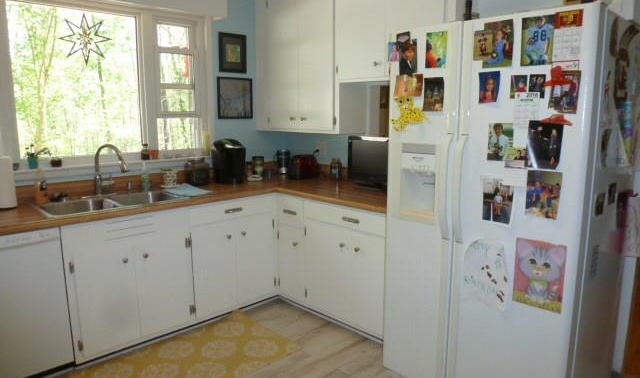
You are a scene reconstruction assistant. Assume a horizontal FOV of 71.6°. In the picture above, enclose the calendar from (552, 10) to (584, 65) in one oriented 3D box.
[{"bbox_3d":[0.868,-0.535,1.555,0.010,0.168,0.089,-9,13,-42],"label":"calendar"}]

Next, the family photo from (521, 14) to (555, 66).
[{"bbox_3d":[0.819,-0.557,1.675,0.010,0.178,0.123,-9,13,-44],"label":"family photo"}]

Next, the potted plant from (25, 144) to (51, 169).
[{"bbox_3d":[-1.789,-0.206,2.813,0.150,0.155,0.095,-9,13,-44],"label":"potted plant"}]

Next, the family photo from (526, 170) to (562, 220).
[{"bbox_3d":[0.872,0.022,1.735,0.008,0.178,0.125,-9,13,-43],"label":"family photo"}]

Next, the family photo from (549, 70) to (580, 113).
[{"bbox_3d":[0.897,-0.359,1.629,0.010,0.150,0.102,-9,18,-44],"label":"family photo"}]

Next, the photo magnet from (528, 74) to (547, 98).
[{"bbox_3d":[0.826,-0.389,1.686,0.059,0.087,0.006,9,13,44],"label":"photo magnet"}]

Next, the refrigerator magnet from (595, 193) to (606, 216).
[{"bbox_3d":[1.131,0.063,1.789,0.095,0.090,0.008,-9,13,-43],"label":"refrigerator magnet"}]

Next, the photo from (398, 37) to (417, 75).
[{"bbox_3d":[0.407,-0.613,2.060,0.097,0.158,0.010,9,13,44],"label":"photo"}]

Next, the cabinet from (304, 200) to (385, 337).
[{"bbox_3d":[0.398,0.468,3.024,0.590,0.800,0.840,-9,13,-43],"label":"cabinet"}]

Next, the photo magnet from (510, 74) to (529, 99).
[{"bbox_3d":[0.777,-0.399,1.733,0.064,0.087,0.006,9,13,44],"label":"photo magnet"}]

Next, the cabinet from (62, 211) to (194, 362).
[{"bbox_3d":[-1.280,0.514,2.819,0.720,0.800,0.590,-9,13,-43],"label":"cabinet"}]

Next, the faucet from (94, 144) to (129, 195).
[{"bbox_3d":[-1.290,-0.116,2.711,0.240,0.335,0.080,5,11,30],"label":"faucet"}]

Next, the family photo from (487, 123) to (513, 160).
[{"bbox_3d":[0.743,-0.192,1.835,0.008,0.153,0.096,-9,13,-43],"label":"family photo"}]

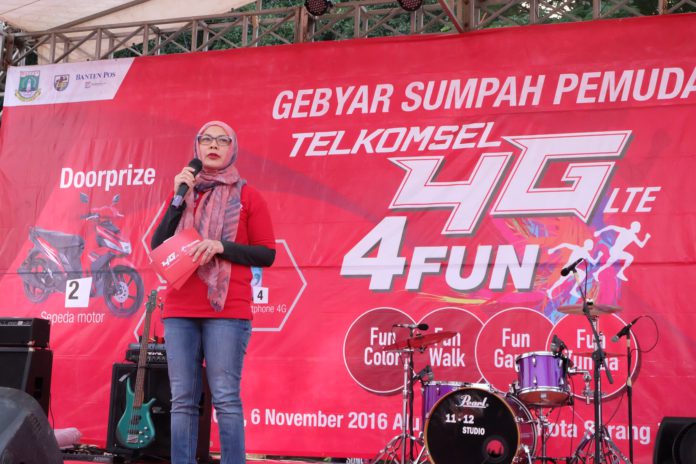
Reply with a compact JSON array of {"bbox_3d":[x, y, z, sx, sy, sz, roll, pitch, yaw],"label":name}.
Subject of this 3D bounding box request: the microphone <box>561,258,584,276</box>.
[{"bbox_3d":[1.304,0.205,5.950,0.180,0.045,0.045,-37,-31,27],"label":"microphone"}]

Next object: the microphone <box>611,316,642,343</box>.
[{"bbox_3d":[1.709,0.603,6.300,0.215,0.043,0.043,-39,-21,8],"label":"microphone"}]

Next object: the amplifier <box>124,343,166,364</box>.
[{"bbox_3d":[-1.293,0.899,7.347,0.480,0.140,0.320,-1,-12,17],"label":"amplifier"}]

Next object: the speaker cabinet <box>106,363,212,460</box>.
[{"bbox_3d":[-1.327,1.280,7.310,0.581,0.623,0.439,-1,-12,17],"label":"speaker cabinet"}]

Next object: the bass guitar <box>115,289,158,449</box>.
[{"bbox_3d":[-1.391,0.935,7.040,0.310,1.103,0.080,-3,-21,17],"label":"bass guitar"}]

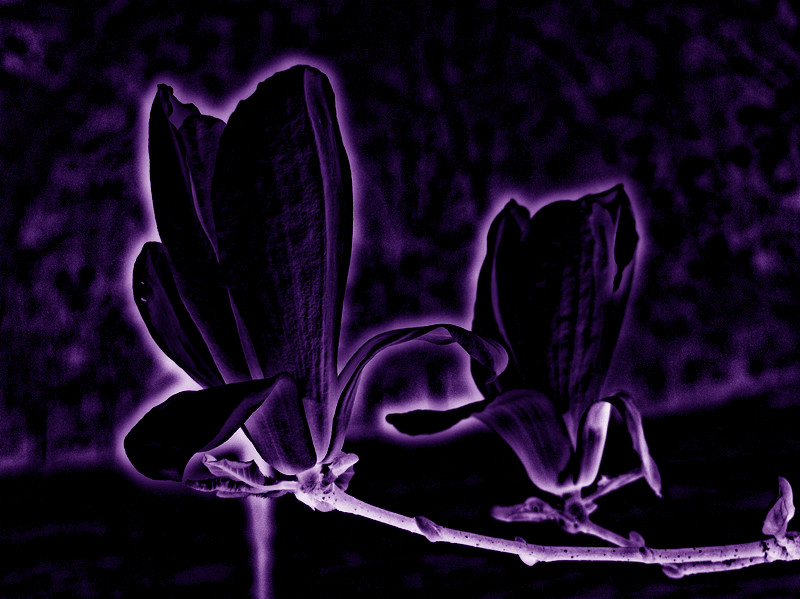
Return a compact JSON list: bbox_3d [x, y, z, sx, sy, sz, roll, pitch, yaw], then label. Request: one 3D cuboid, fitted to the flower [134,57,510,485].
[{"bbox_3d":[-0.022,-0.006,1.020,0.098,0.108,0.082,0,0,0],"label":"flower"}]

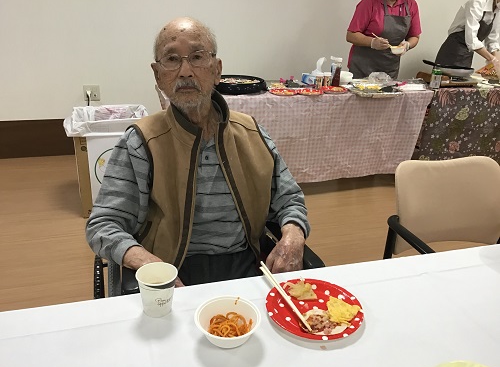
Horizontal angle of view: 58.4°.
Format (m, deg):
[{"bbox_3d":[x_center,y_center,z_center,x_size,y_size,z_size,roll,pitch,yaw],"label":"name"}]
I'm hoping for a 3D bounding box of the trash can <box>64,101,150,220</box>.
[{"bbox_3d":[-0.822,-0.146,2.761,0.450,0.590,0.340,-5,24,-19],"label":"trash can"}]

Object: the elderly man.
[{"bbox_3d":[-0.135,0.203,1.156,0.530,1.170,0.700,-3,23,-13],"label":"elderly man"}]

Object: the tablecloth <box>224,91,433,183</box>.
[{"bbox_3d":[0.313,-0.343,3.219,1.840,0.700,0.500,-5,23,-17],"label":"tablecloth"}]

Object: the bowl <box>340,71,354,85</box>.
[{"bbox_3d":[0.705,-0.769,3.271,0.115,0.080,0.115,2,22,-1],"label":"bowl"}]

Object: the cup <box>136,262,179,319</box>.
[{"bbox_3d":[-0.169,0.197,0.820,0.075,0.077,0.075,2,22,-1],"label":"cup"}]

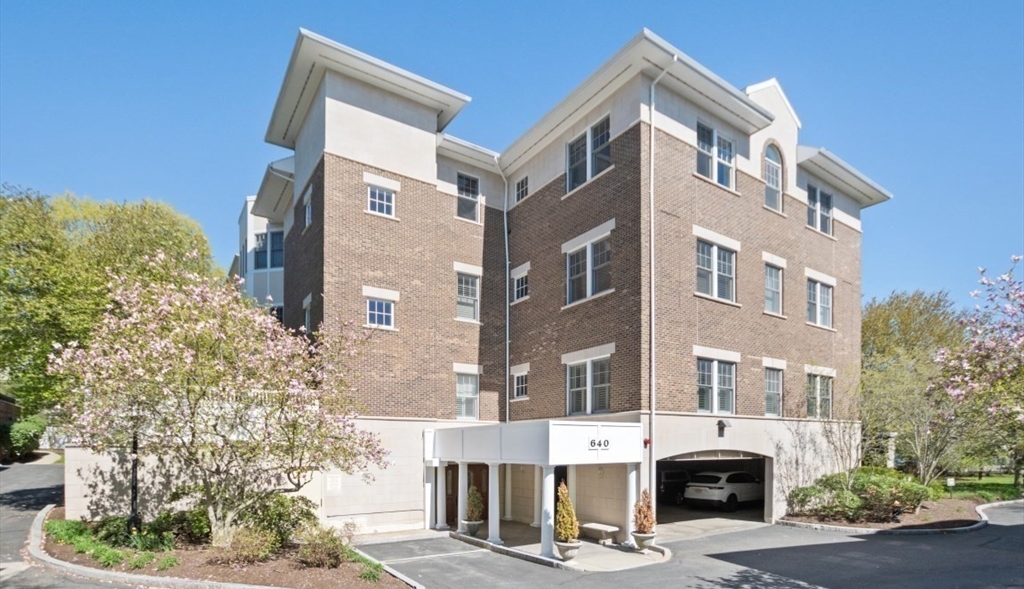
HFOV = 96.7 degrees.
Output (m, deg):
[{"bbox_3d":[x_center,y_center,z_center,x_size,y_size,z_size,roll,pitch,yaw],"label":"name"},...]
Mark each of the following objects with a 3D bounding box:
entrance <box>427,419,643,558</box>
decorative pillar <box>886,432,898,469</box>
[{"bbox_3d":[0.305,5.661,14.438,3.264,3.366,6.477,6,-11,-33],"label":"entrance"},{"bbox_3d":[22.544,9.285,27.000,0.500,2.400,0.500,4,-7,-30],"label":"decorative pillar"}]

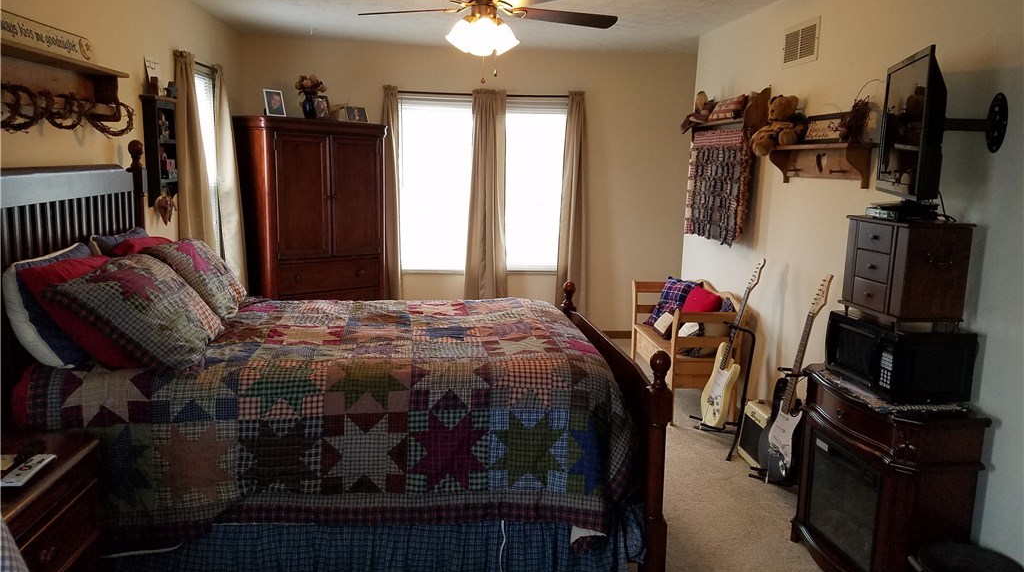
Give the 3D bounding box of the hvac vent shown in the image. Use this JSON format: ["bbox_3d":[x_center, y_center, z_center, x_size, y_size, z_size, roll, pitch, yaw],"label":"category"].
[{"bbox_3d":[1.475,-1.241,3.948,0.020,0.207,0.385,1,10,-6],"label":"hvac vent"}]

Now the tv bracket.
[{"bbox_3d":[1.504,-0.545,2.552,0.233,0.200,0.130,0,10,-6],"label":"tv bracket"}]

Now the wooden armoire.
[{"bbox_3d":[-1.449,-0.297,5.544,0.935,1.732,0.543,-6,12,-39],"label":"wooden armoire"}]

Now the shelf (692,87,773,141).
[{"bbox_3d":[1.330,-1.039,4.749,0.148,0.291,0.889,1,10,-6],"label":"shelf"}]

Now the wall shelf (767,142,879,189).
[{"bbox_3d":[1.439,-0.577,3.649,0.128,0.202,0.835,0,10,-6],"label":"wall shelf"}]

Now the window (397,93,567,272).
[{"bbox_3d":[-0.239,-0.824,6.444,1.415,1.460,0.100,0,10,-6],"label":"window"}]

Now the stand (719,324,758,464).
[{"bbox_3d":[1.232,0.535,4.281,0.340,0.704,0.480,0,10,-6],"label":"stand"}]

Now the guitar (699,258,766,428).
[{"bbox_3d":[1.255,0.319,4.273,0.075,0.985,0.325,18,1,-12],"label":"guitar"}]

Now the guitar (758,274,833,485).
[{"bbox_3d":[1.320,0.431,3.530,0.075,0.985,0.325,12,7,-11],"label":"guitar"}]

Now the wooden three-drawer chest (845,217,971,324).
[{"bbox_3d":[1.389,-0.053,2.736,0.247,0.360,0.349,0,10,-9],"label":"wooden three-drawer chest"}]

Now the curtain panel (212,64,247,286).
[{"bbox_3d":[-1.919,-0.456,5.220,0.138,2.035,0.395,1,10,-6],"label":"curtain panel"}]

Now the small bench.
[{"bbox_3d":[1.124,0.369,5.070,0.443,0.767,1.055,0,10,-6],"label":"small bench"}]

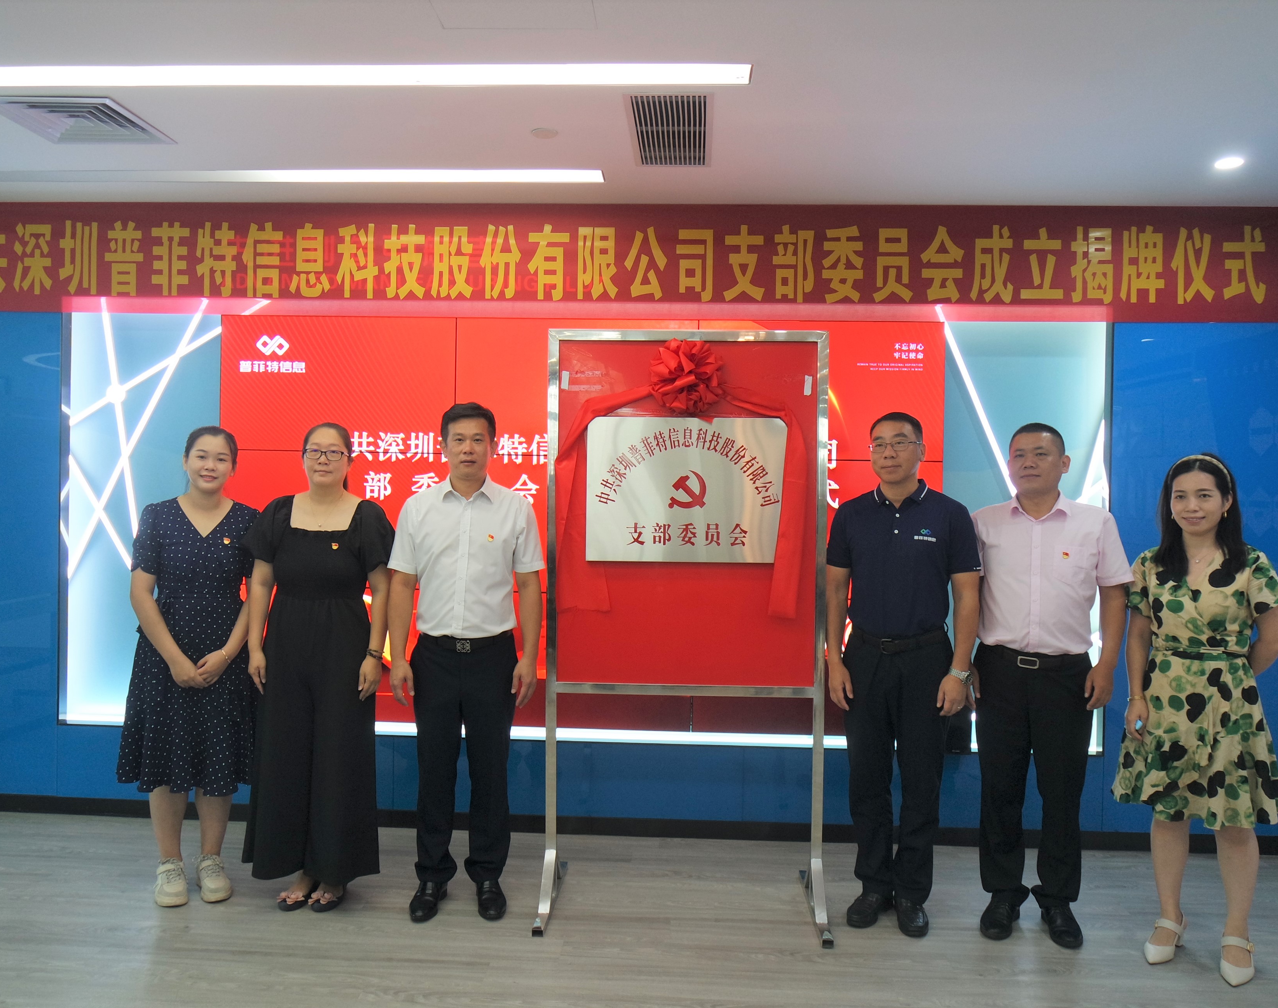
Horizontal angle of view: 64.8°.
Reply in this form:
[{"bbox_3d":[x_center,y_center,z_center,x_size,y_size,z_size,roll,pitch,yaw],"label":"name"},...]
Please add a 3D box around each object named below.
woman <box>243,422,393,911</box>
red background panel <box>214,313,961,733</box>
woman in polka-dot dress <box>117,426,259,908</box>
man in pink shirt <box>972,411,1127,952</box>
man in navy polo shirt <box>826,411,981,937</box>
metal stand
[{"bbox_3d":[-1.142,0.549,3.574,0.492,1.669,0.340,1,1,-9],"label":"woman"},{"bbox_3d":[-0.268,0.081,4.274,3.054,1.720,0.080,1,1,3],"label":"red background panel"},{"bbox_3d":[-1.616,0.550,3.607,0.461,1.651,0.360,1,1,-22],"label":"woman in polka-dot dress"},{"bbox_3d":[1.381,0.580,3.397,0.494,1.699,0.330,1,1,23],"label":"man in pink shirt"},{"bbox_3d":[0.903,0.552,3.466,0.503,1.736,0.330,1,1,24],"label":"man in navy polo shirt"},{"bbox_3d":[0.170,0.403,3.516,0.970,2.008,0.585,1,1,3],"label":"metal stand"}]

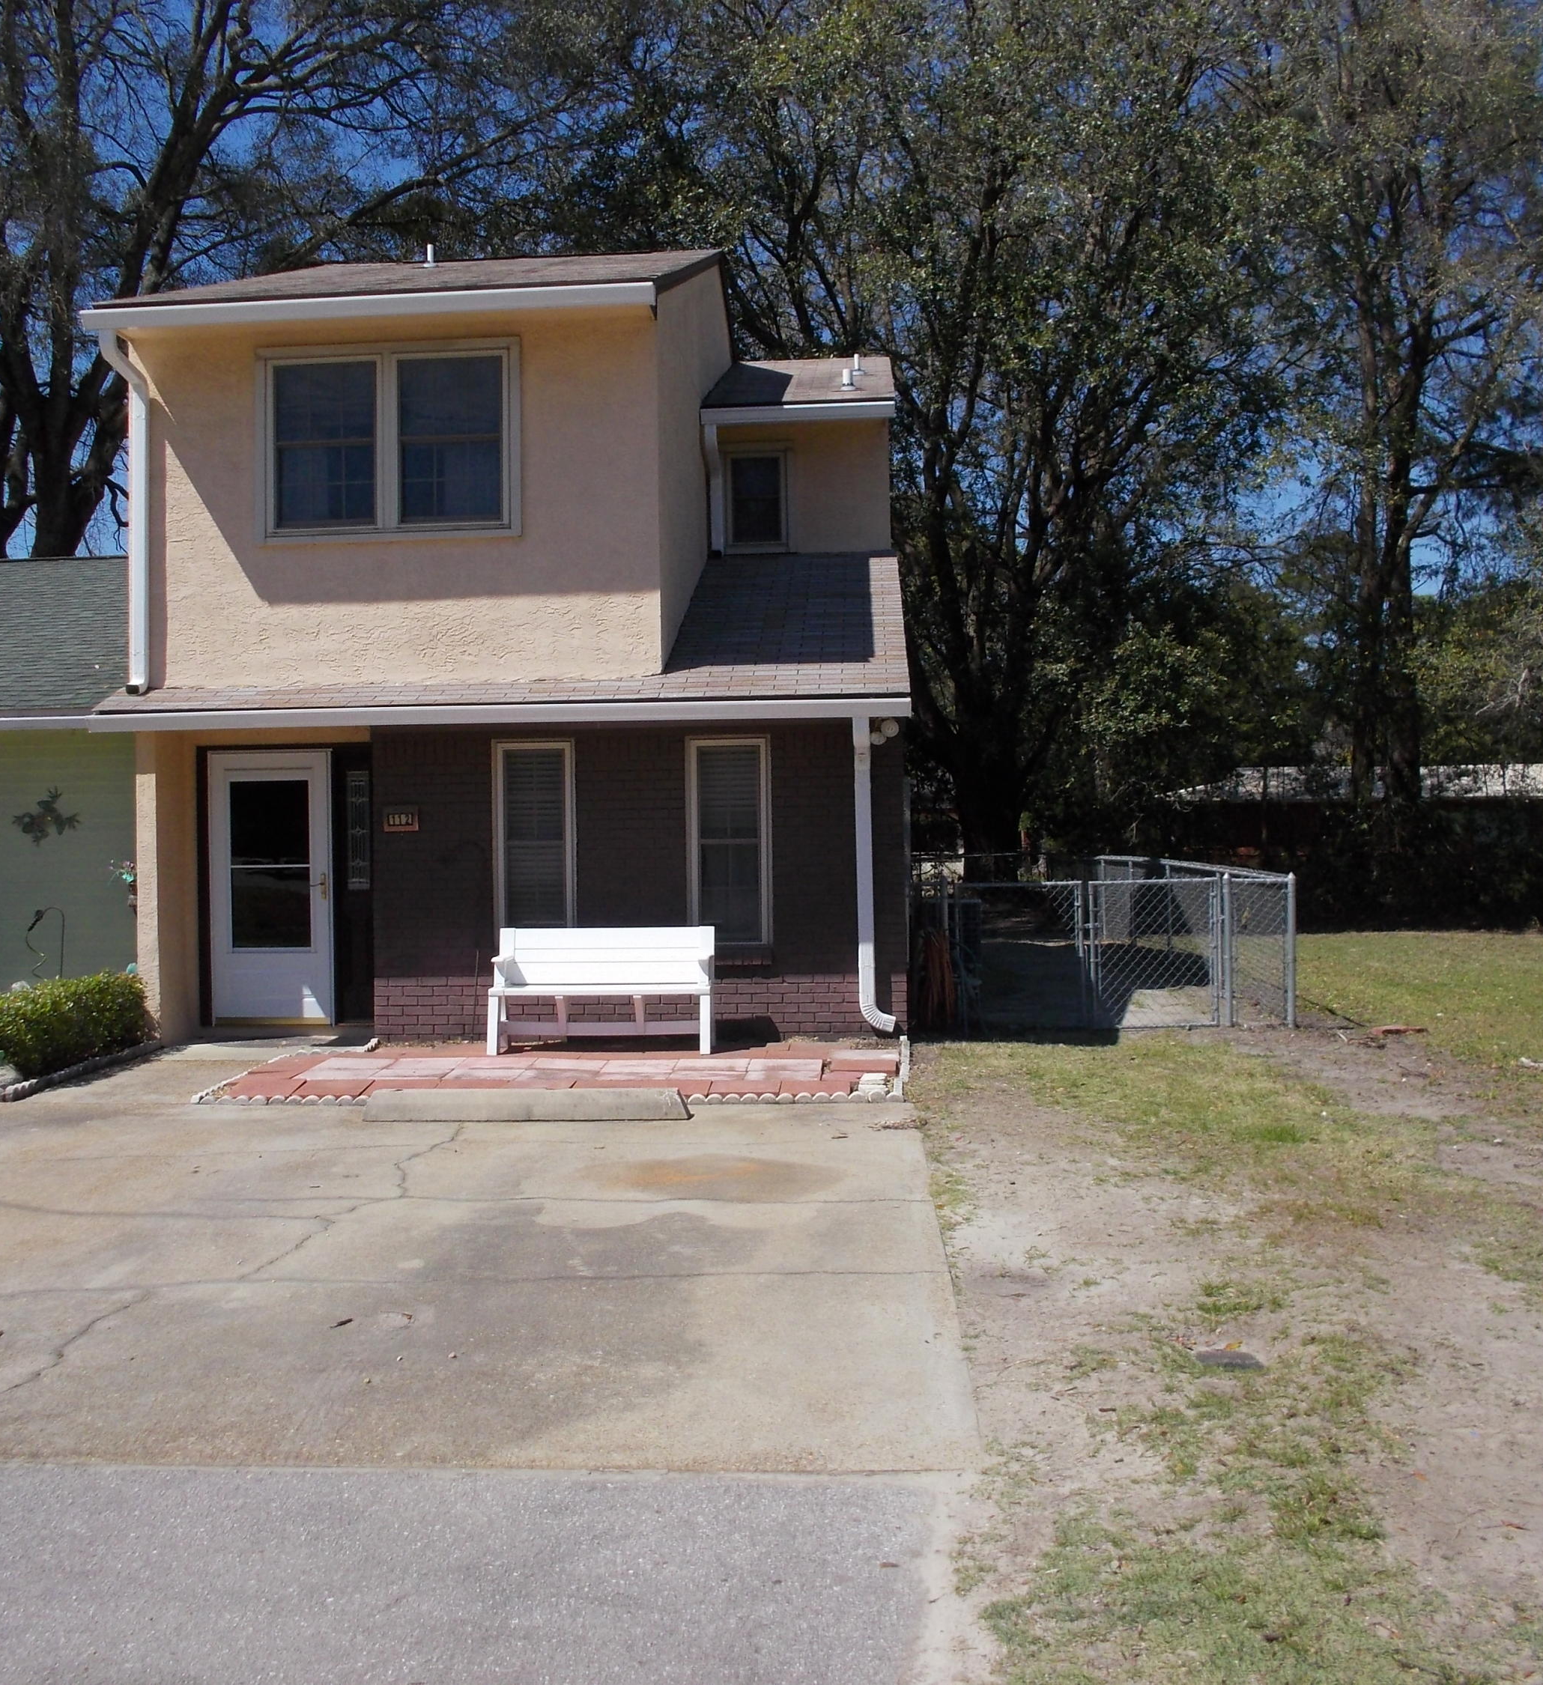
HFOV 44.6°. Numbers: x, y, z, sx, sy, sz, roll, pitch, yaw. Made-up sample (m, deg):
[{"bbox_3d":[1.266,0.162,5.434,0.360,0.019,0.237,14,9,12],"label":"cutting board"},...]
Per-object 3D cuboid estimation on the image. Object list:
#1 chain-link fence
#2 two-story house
[{"bbox_3d":[2.787,0.791,19.880,2.850,1.150,12.200,-1,0,4],"label":"chain-link fence"},{"bbox_3d":[-1.546,-1.969,17.379,5.600,6.850,9.800,-1,0,4],"label":"two-story house"}]

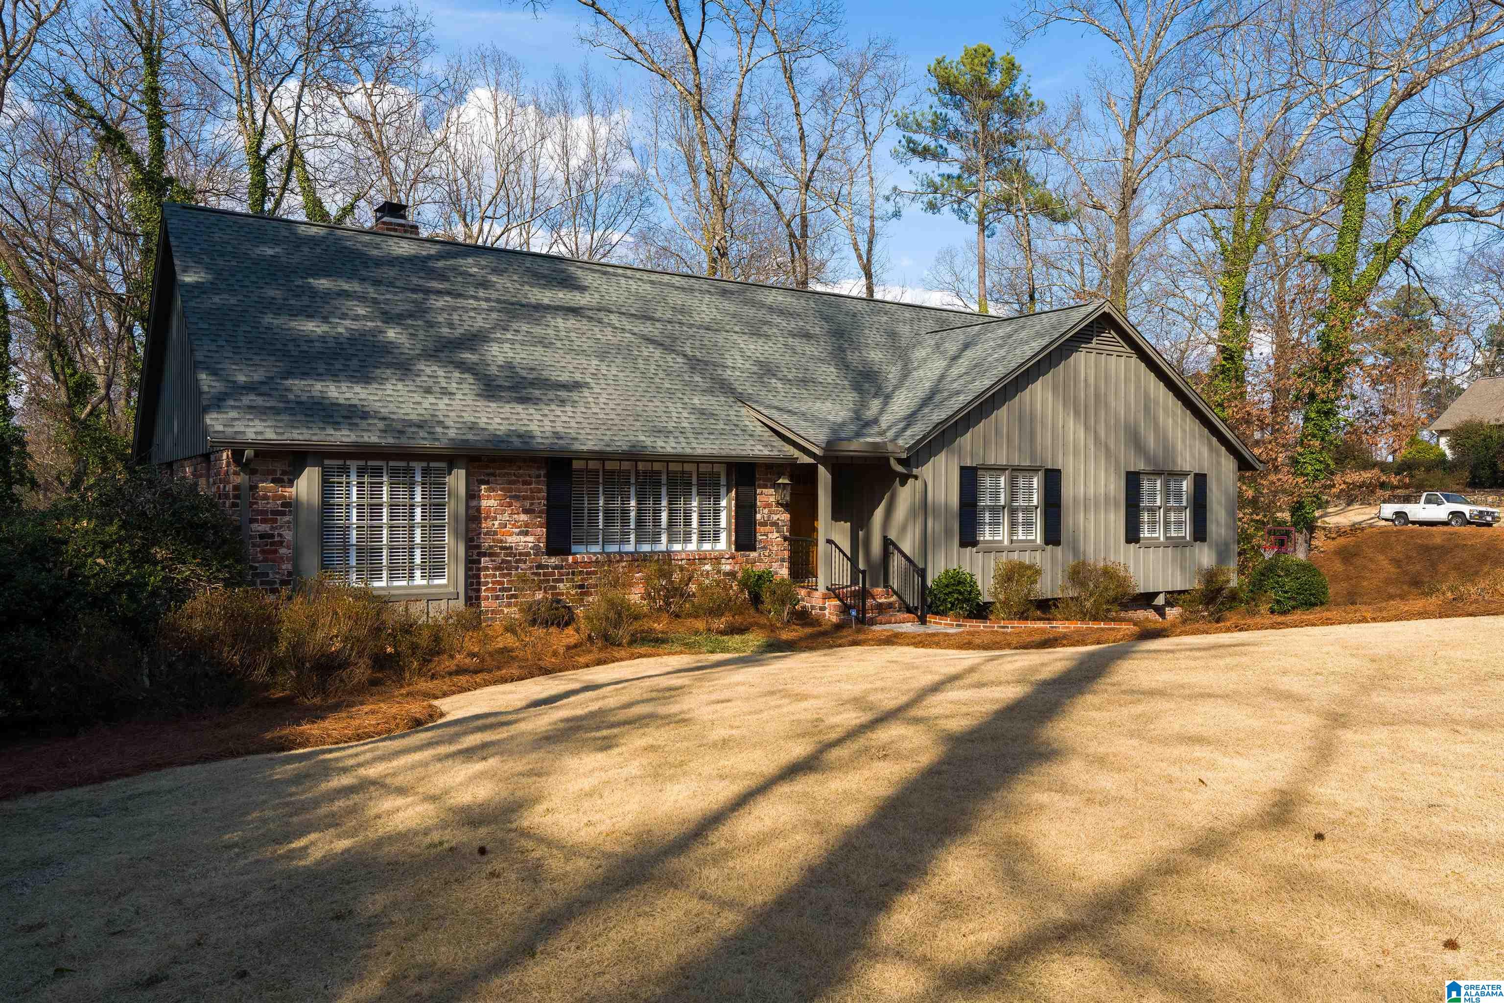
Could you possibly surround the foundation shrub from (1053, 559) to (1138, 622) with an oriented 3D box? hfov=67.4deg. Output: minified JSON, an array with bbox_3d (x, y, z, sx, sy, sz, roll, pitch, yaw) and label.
[{"bbox_3d":[6.125,1.592,20.100,1.466,1.089,1.290,0,0,-34],"label":"foundation shrub"}]

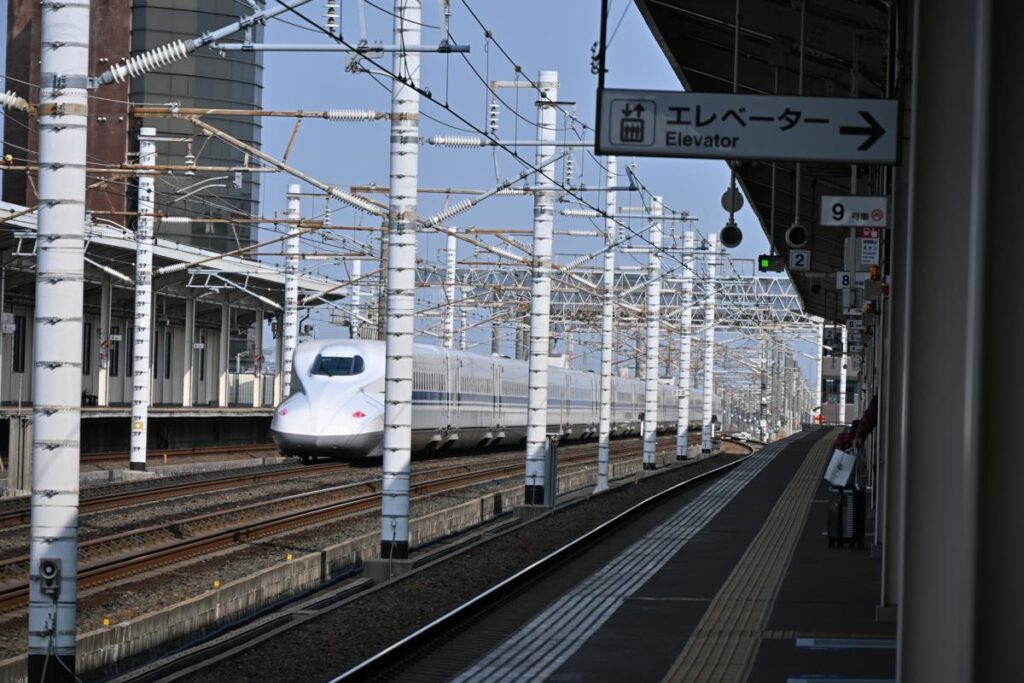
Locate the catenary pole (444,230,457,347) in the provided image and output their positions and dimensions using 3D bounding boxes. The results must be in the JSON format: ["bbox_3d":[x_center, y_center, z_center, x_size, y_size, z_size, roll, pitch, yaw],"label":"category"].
[{"bbox_3d":[-3.119,-0.187,267.000,0.410,11.017,0.410,2,0,4],"label":"catenary pole"}]

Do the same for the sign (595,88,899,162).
[{"bbox_3d":[1.328,-1.210,30.000,1.695,0.375,0.120,2,0,4],"label":"sign"}]

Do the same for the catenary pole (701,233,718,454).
[{"bbox_3d":[10.172,0.111,272.000,0.420,11.285,0.420,2,0,4],"label":"catenary pole"}]

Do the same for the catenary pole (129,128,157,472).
[{"bbox_3d":[-10.546,-1.175,152.000,0.437,9.827,0.437,2,0,4],"label":"catenary pole"}]

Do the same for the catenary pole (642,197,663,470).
[{"bbox_3d":[5.286,-0.304,199.000,0.430,10.258,0.430,2,0,4],"label":"catenary pole"}]

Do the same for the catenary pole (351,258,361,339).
[{"bbox_3d":[-8.643,0.522,292.000,0.405,10.045,0.405,2,0,4],"label":"catenary pole"}]

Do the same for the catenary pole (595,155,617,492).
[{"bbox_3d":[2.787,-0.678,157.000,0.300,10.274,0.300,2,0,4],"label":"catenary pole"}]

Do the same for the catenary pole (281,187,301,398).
[{"bbox_3d":[-7.892,-0.759,190.000,0.440,9.701,0.440,2,0,4],"label":"catenary pole"}]

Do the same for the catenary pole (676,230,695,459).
[{"bbox_3d":[7.880,0.176,240.000,0.435,10.291,0.435,2,0,4],"label":"catenary pole"}]

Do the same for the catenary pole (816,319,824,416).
[{"bbox_3d":[18.502,2.154,320.000,0.280,8.662,0.280,2,0,4],"label":"catenary pole"}]

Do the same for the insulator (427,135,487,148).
[{"bbox_3d":[-0.908,-3.285,87.500,0.954,0.197,0.197,2,0,4],"label":"insulator"}]

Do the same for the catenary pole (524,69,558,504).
[{"bbox_3d":[0.711,-1.270,125.000,0.445,10.210,0.445,2,0,4],"label":"catenary pole"}]

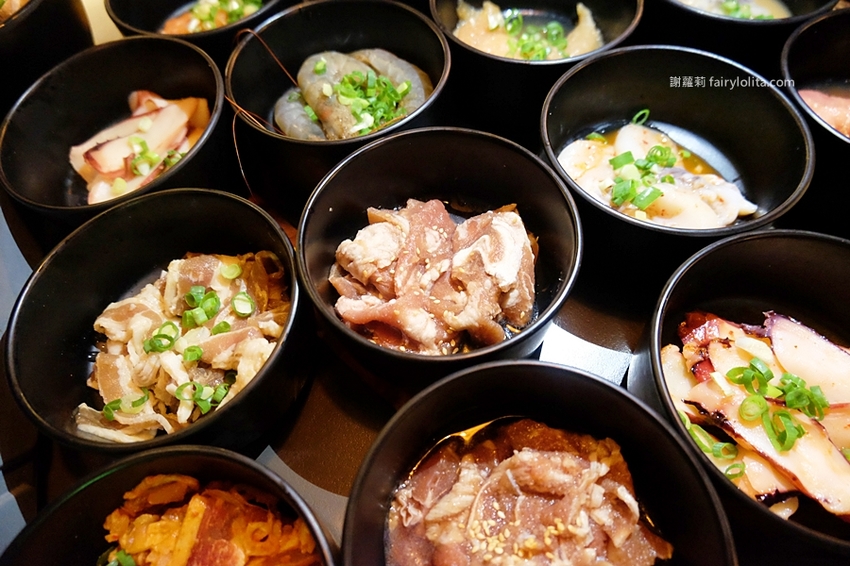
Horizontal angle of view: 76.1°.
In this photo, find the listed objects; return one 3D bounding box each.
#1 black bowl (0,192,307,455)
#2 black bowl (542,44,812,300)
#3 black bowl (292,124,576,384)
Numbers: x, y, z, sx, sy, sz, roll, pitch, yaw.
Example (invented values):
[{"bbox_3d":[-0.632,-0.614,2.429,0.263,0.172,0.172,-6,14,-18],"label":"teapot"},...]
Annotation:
[{"bbox_3d":[-0.120,0.022,0.270,0.130,0.059,0.130,-1,61,3],"label":"black bowl"},{"bbox_3d":[0.126,-0.062,0.297,0.130,0.059,0.130,0,61,3],"label":"black bowl"},{"bbox_3d":[0.009,-0.010,0.277,0.130,0.059,0.130,0,61,3],"label":"black bowl"}]

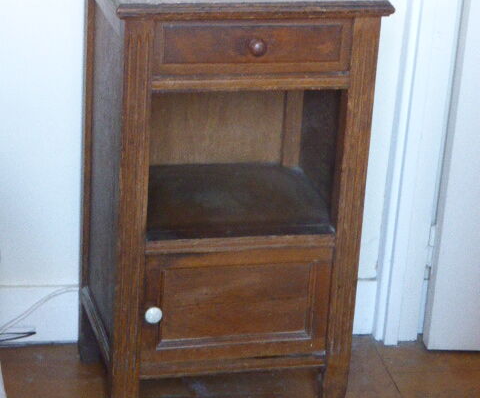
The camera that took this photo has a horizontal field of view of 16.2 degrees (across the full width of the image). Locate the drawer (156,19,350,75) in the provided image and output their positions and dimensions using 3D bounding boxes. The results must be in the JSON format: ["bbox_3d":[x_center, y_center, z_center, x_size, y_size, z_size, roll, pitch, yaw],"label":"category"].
[{"bbox_3d":[-0.011,-0.288,2.747,0.320,0.088,0.312,-2,22,-14],"label":"drawer"}]

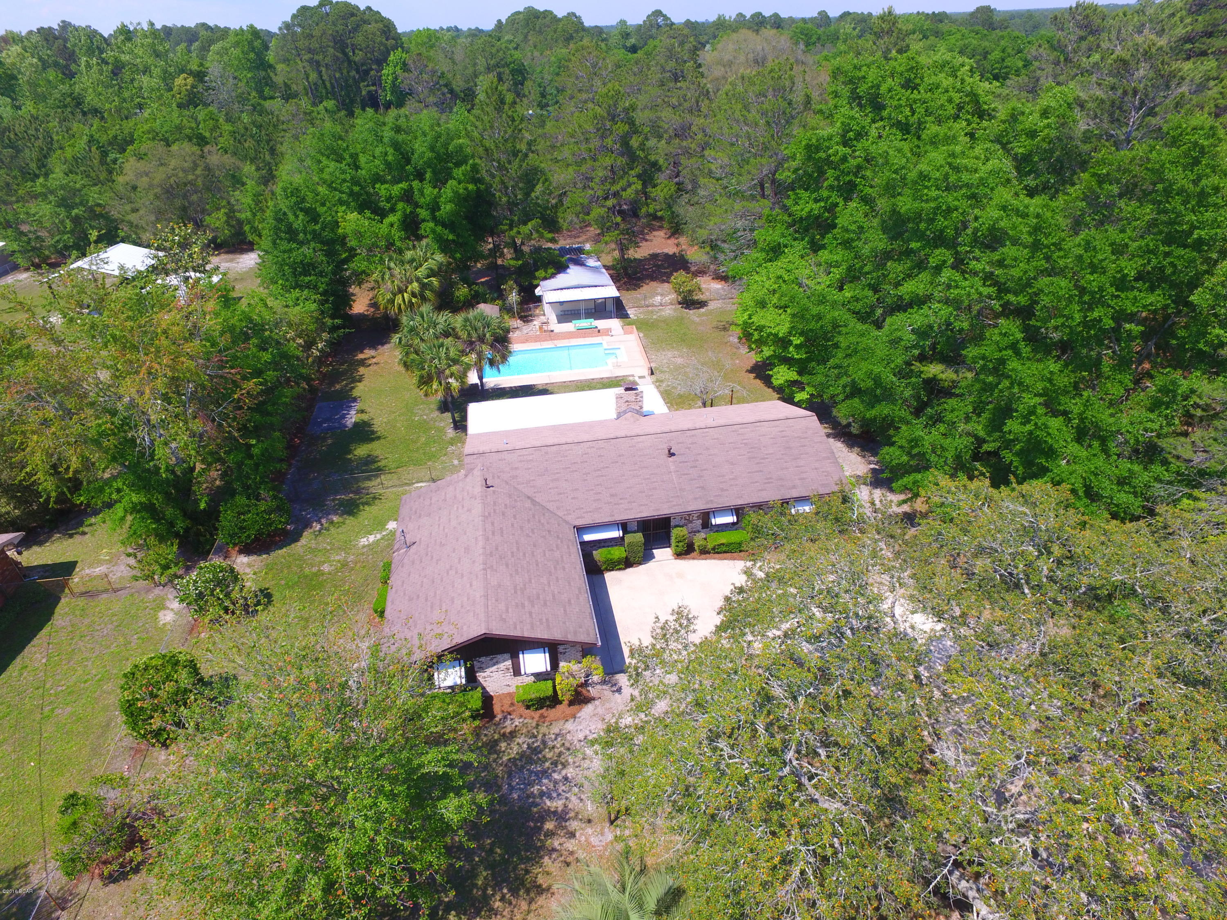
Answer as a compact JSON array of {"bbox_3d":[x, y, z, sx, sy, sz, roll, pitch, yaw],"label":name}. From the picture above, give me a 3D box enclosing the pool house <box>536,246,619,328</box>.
[{"bbox_3d":[-4.166,-17.198,68.143,6.768,2.929,15.758,-7,32,-7],"label":"pool house"}]

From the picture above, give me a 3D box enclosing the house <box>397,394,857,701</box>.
[{"bbox_3d":[0.723,2.450,34.721,22.020,4.293,17.529,-7,32,-7],"label":"house"}]

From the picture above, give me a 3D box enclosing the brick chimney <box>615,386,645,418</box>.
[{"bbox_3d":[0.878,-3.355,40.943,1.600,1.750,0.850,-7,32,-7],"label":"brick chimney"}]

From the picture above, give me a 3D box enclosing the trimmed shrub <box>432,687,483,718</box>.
[{"bbox_3d":[-5.816,9.197,26.289,1.950,0.680,1.000,-7,32,-7],"label":"trimmed shrub"}]

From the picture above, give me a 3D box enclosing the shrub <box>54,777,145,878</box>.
[{"bbox_3d":[-16.039,11.579,21.932,1.800,1.800,2.400,-7,32,-7],"label":"shrub"}]

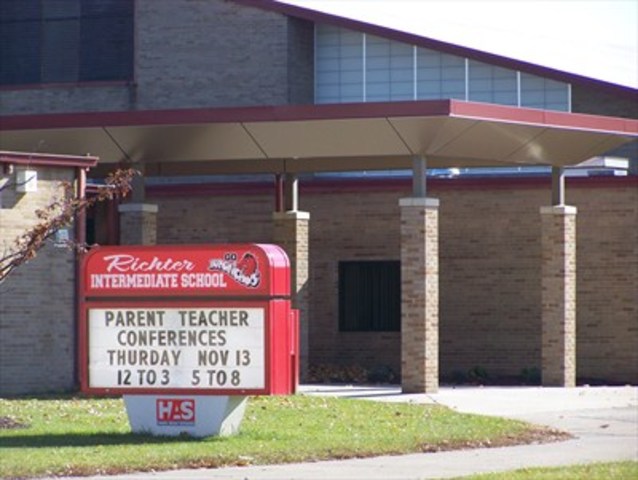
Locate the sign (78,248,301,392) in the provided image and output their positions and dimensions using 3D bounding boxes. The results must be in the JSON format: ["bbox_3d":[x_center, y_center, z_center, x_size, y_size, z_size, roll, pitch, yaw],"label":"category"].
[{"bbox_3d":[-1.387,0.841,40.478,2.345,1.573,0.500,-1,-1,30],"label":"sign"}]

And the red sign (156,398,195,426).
[{"bbox_3d":[-1.483,1.798,40.261,0.475,0.281,0.020,-1,-1,30],"label":"red sign"}]

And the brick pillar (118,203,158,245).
[{"bbox_3d":[-2.715,0.874,58.049,0.425,2.798,0.425,-1,-1,30],"label":"brick pillar"}]

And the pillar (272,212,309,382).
[{"bbox_3d":[-0.435,0.956,62.284,0.425,2.798,0.425,-1,-1,30],"label":"pillar"}]

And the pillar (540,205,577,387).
[{"bbox_3d":[3.731,0.890,59.879,0.425,2.798,0.425,-1,-1,30],"label":"pillar"}]

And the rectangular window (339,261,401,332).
[{"bbox_3d":[0.870,0.964,65.996,1.236,1.220,0.100,-1,-1,30],"label":"rectangular window"}]

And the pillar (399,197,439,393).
[{"bbox_3d":[1.459,0.808,55.679,0.425,2.798,0.425,-1,-1,30],"label":"pillar"}]

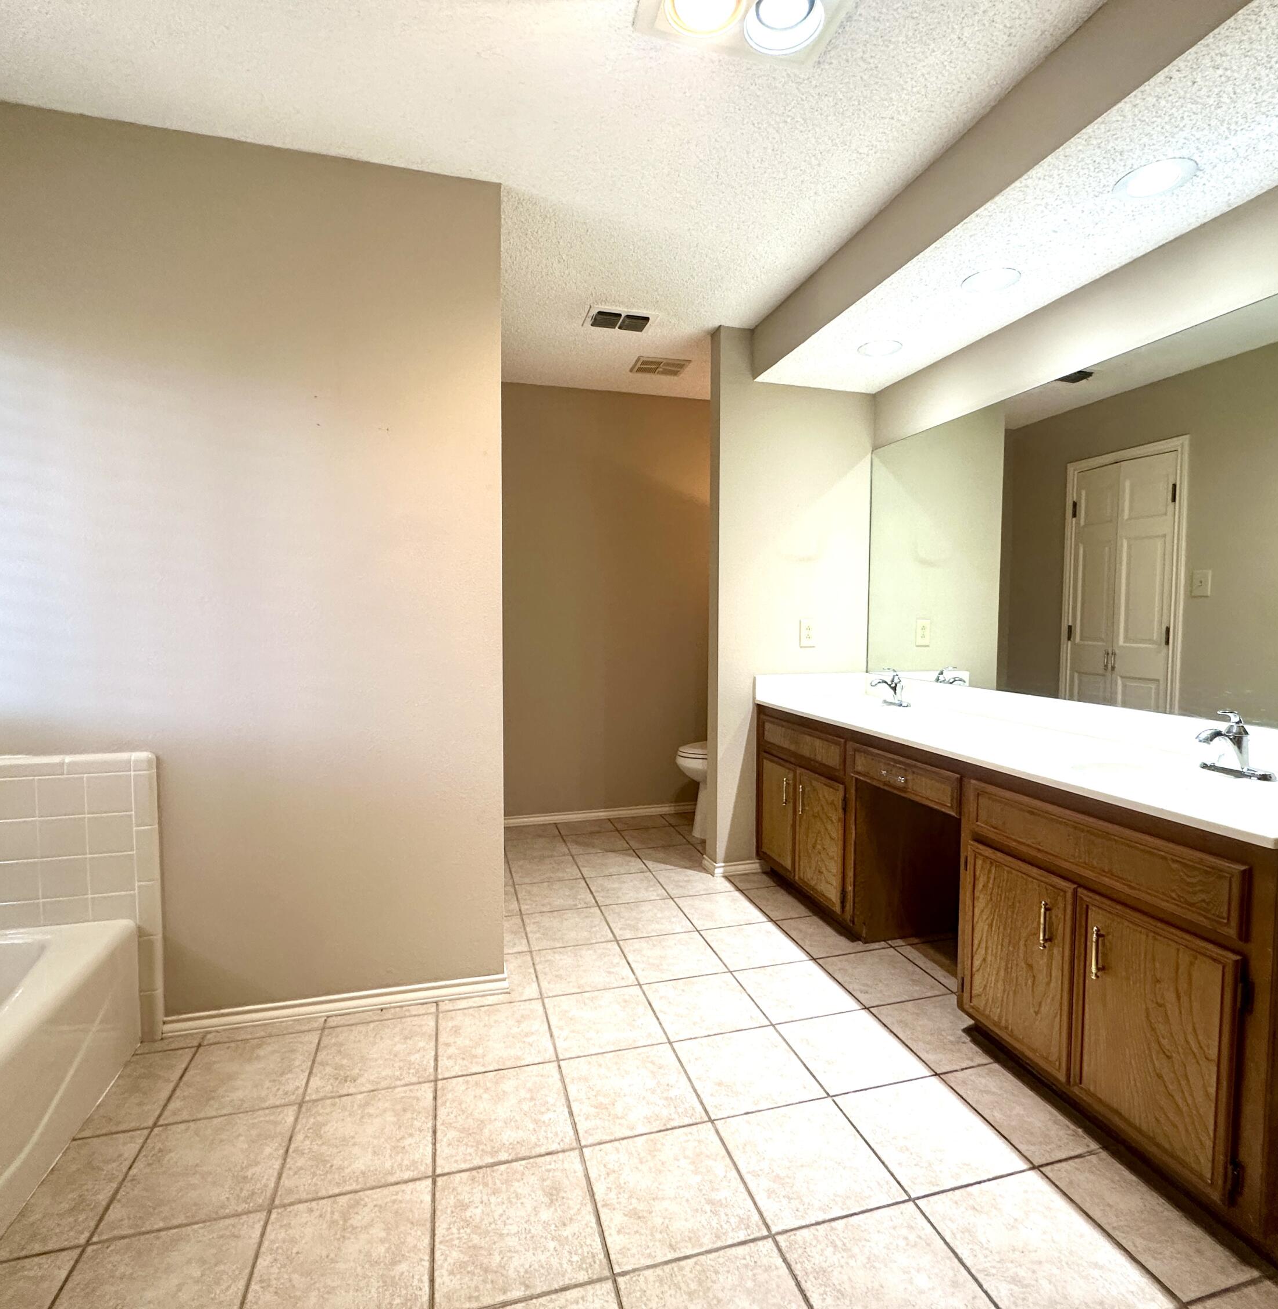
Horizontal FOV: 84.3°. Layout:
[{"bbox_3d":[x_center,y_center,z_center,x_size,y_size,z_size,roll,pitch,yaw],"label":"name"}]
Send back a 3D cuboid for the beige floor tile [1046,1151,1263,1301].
[{"bbox_3d":[1.013,1.111,1.393,0.226,0.010,0.307,-1,3,-15],"label":"beige floor tile"}]

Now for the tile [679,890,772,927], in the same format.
[{"bbox_3d":[0.330,1.027,2.837,0.305,0.010,0.305,-1,3,-15],"label":"tile"}]

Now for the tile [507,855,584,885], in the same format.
[{"bbox_3d":[-0.437,1.002,3.274,0.304,0.010,0.307,-1,3,-15],"label":"tile"}]

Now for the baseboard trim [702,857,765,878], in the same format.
[{"bbox_3d":[0.457,0.975,3.310,0.280,0.063,0.145,-1,4,-15],"label":"baseboard trim"}]

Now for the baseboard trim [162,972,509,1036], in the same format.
[{"bbox_3d":[-0.867,1.034,2.090,0.954,0.056,0.015,-1,3,-15],"label":"baseboard trim"}]

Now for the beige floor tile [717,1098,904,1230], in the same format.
[{"bbox_3d":[0.362,1.103,1.543,0.305,0.010,0.305,-1,3,-15],"label":"beige floor tile"}]

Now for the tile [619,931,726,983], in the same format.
[{"bbox_3d":[0.116,1.060,2.469,0.306,0.010,0.306,-1,4,-15],"label":"tile"}]

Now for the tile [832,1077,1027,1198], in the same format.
[{"bbox_3d":[0.663,1.099,1.626,0.305,0.010,0.305,-1,3,-15],"label":"tile"}]

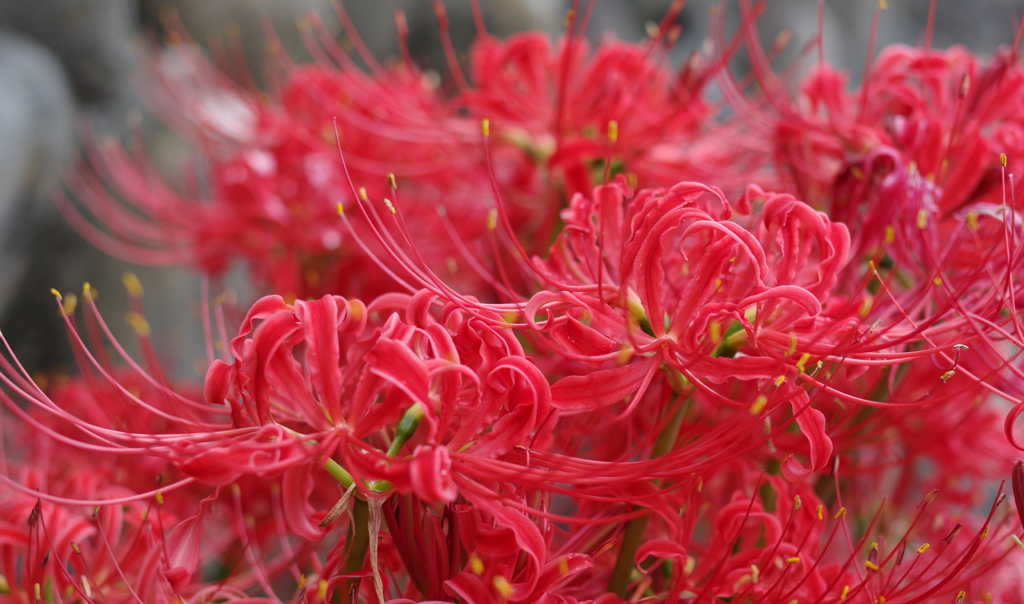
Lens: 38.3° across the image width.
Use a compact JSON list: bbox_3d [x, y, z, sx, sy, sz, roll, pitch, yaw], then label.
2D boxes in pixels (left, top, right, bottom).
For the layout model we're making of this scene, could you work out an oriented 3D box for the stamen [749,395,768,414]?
[{"bbox_3d":[0.056,0.023,0.335,0.002,0.004,0.002,32,0,0],"label":"stamen"}]

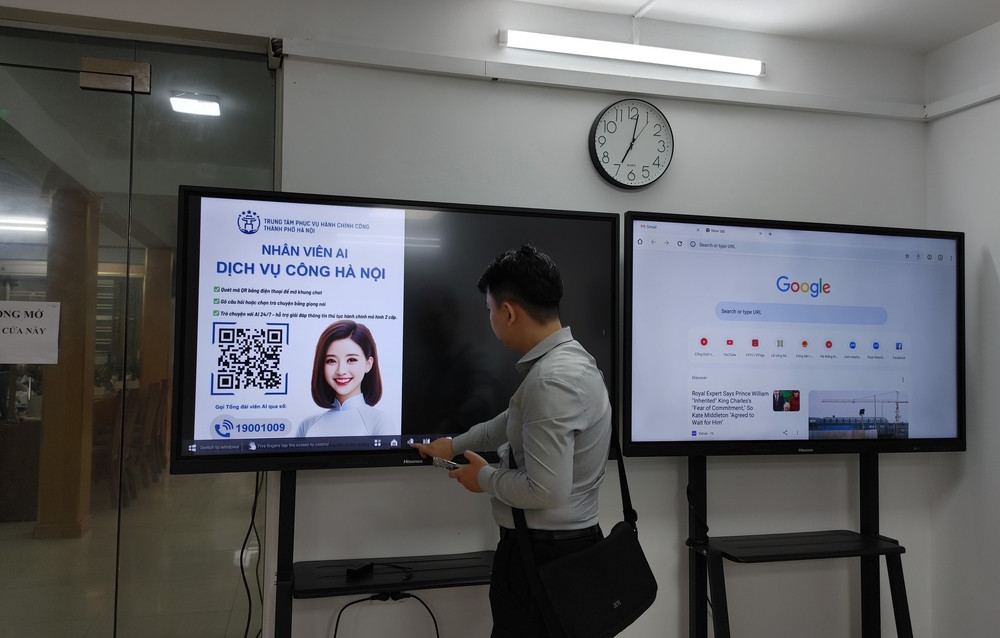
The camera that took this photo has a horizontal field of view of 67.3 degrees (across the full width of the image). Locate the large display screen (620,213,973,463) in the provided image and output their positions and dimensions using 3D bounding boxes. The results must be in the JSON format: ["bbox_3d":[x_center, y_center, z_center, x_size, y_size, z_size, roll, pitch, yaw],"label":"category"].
[{"bbox_3d":[1.174,0.074,2.945,1.488,0.893,0.080,1,-2,-14],"label":"large display screen"}]

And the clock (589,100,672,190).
[{"bbox_3d":[0.545,-0.721,3.103,0.360,0.360,0.050,1,-2,-14],"label":"clock"}]

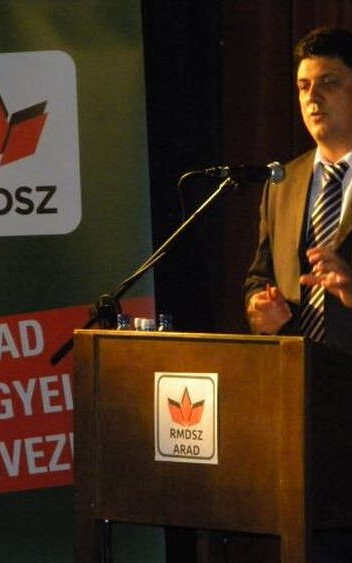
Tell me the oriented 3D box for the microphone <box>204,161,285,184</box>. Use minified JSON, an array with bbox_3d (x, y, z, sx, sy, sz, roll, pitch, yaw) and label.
[{"bbox_3d":[0.160,-0.253,7.450,0.230,0.055,0.055,-1,1,-38],"label":"microphone"}]

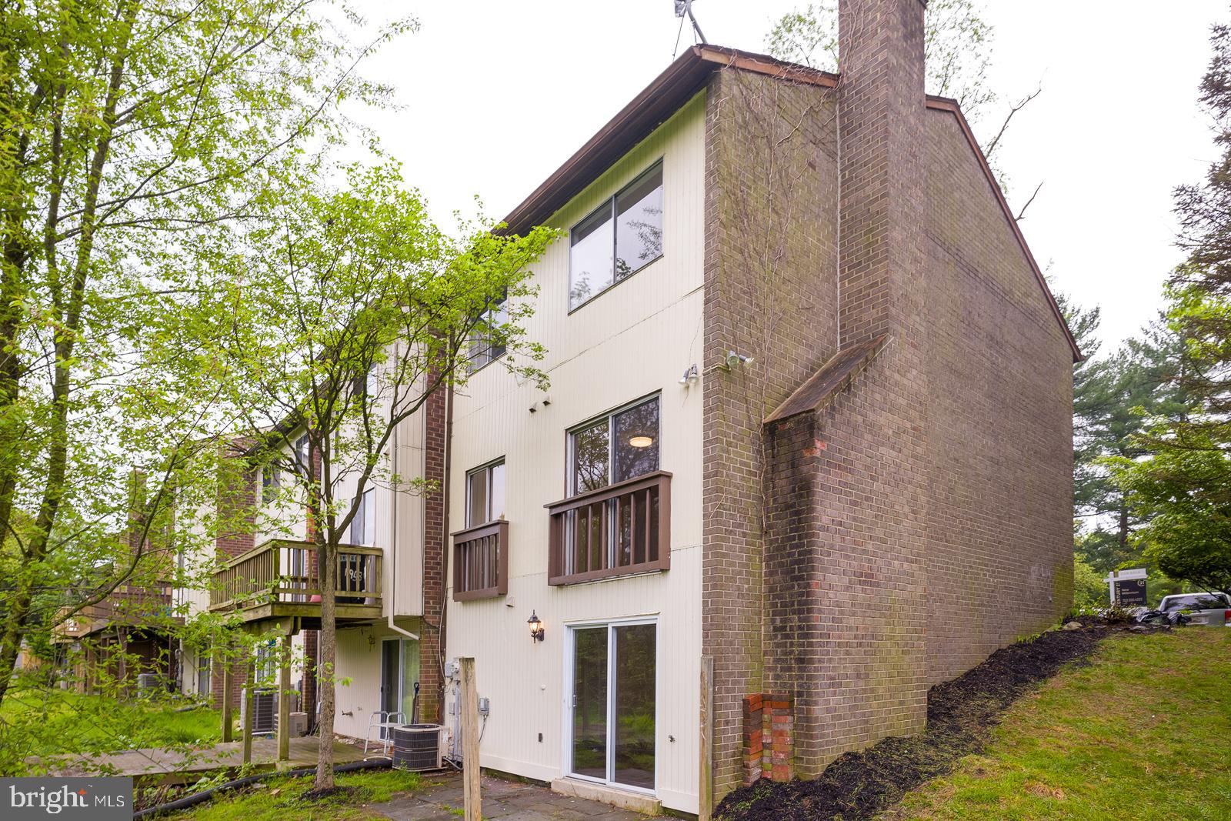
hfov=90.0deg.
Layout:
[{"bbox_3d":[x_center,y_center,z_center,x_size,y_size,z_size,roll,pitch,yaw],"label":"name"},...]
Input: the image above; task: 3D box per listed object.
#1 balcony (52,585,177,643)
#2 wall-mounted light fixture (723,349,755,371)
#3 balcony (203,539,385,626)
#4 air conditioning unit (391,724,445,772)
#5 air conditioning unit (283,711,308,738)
[{"bbox_3d":[-15.347,6.311,19.200,1.900,1.350,5.300,15,-23,-38],"label":"balcony"},{"bbox_3d":[1.275,-0.526,6.350,0.270,0.180,0.190,15,-23,-38],"label":"wall-mounted light fixture"},{"bbox_3d":[-6.412,3.490,12.050,1.700,1.220,4.800,15,-23,-38],"label":"balcony"},{"bbox_3d":[-3.029,5.192,9.500,0.650,0.580,0.650,15,-23,-38],"label":"air conditioning unit"},{"bbox_3d":[-6.952,6.791,13.300,0.520,0.540,0.500,15,-23,-38],"label":"air conditioning unit"}]

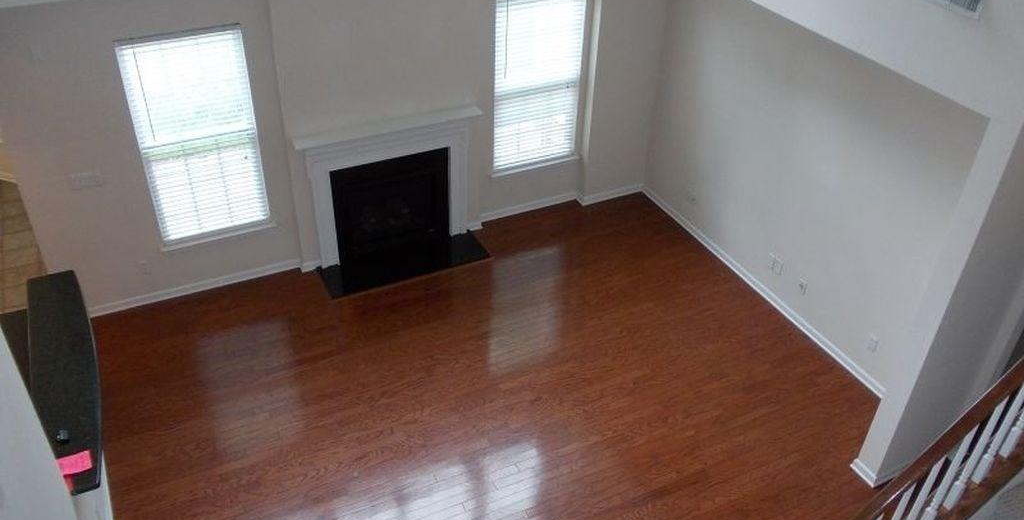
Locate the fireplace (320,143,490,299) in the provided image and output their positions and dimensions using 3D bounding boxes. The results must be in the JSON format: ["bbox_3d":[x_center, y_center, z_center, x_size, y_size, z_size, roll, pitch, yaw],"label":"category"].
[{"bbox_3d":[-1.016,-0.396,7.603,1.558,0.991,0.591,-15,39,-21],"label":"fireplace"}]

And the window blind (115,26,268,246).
[{"bbox_3d":[-2.527,-0.984,6.724,0.907,1.735,0.051,-15,39,-21],"label":"window blind"}]

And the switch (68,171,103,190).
[{"bbox_3d":[-3.329,-0.614,6.485,0.218,0.121,0.012,-15,39,-21],"label":"switch"}]

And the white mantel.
[{"bbox_3d":[-1.076,-0.601,7.554,1.660,1.376,0.205,-15,39,-21],"label":"white mantel"}]

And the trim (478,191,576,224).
[{"bbox_3d":[0.185,-0.535,8.607,1.116,0.084,0.018,-15,39,-21],"label":"trim"}]

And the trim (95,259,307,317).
[{"bbox_3d":[-2.808,0.251,7.424,1.818,0.084,0.018,-15,39,-21],"label":"trim"}]

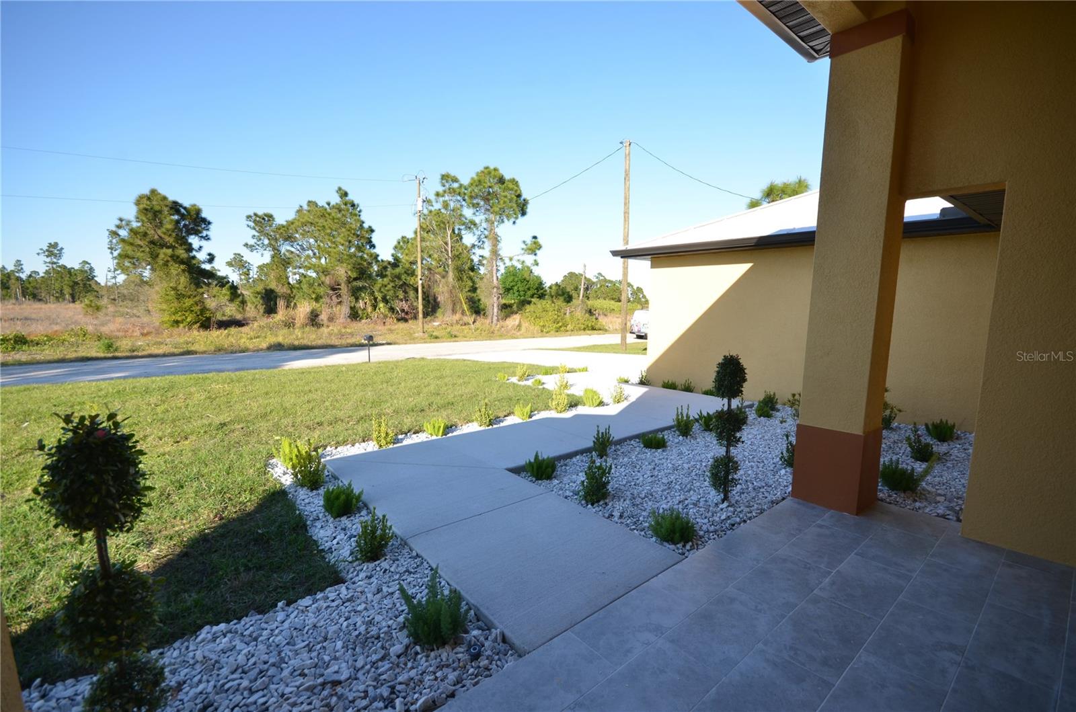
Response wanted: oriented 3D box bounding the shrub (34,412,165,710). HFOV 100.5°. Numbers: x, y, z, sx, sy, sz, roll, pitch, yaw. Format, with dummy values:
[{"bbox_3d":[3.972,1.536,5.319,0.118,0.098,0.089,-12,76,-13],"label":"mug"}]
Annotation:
[{"bbox_3d":[-1.376,0.829,1.436,0.310,1.260,0.310,-5,8,-38],"label":"shrub"}]

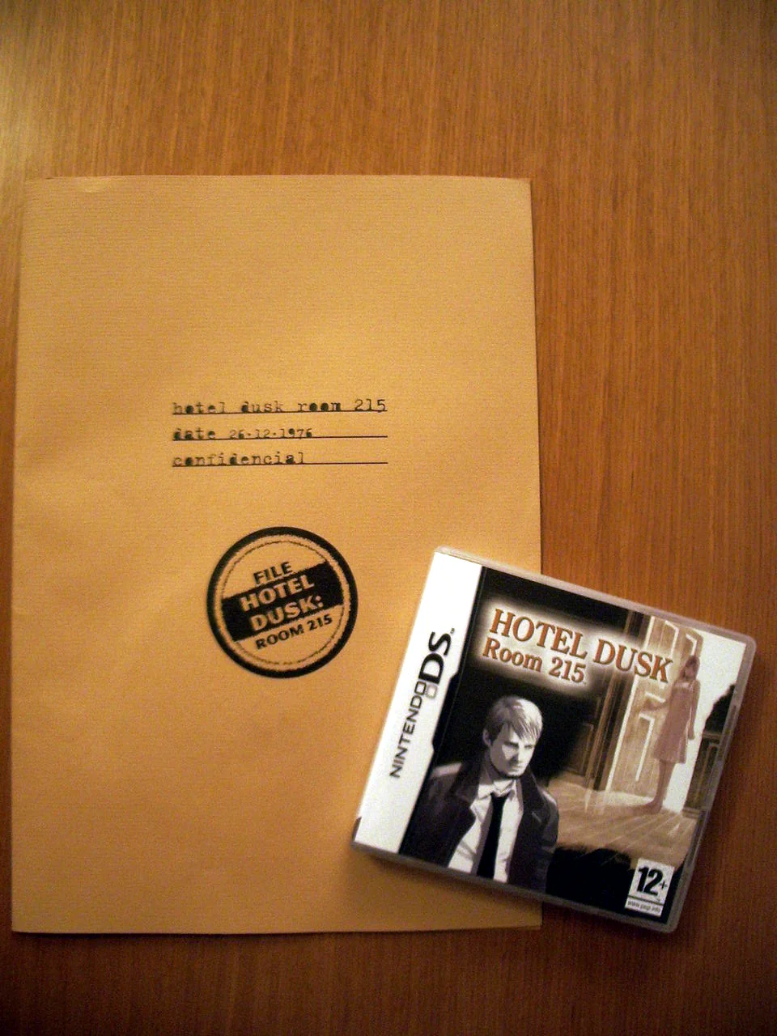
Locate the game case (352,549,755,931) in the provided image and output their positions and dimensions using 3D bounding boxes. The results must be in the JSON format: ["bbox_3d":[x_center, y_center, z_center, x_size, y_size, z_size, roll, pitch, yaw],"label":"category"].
[{"bbox_3d":[0.068,0.090,0.430,0.136,0.018,0.124,16,87,-2],"label":"game case"}]

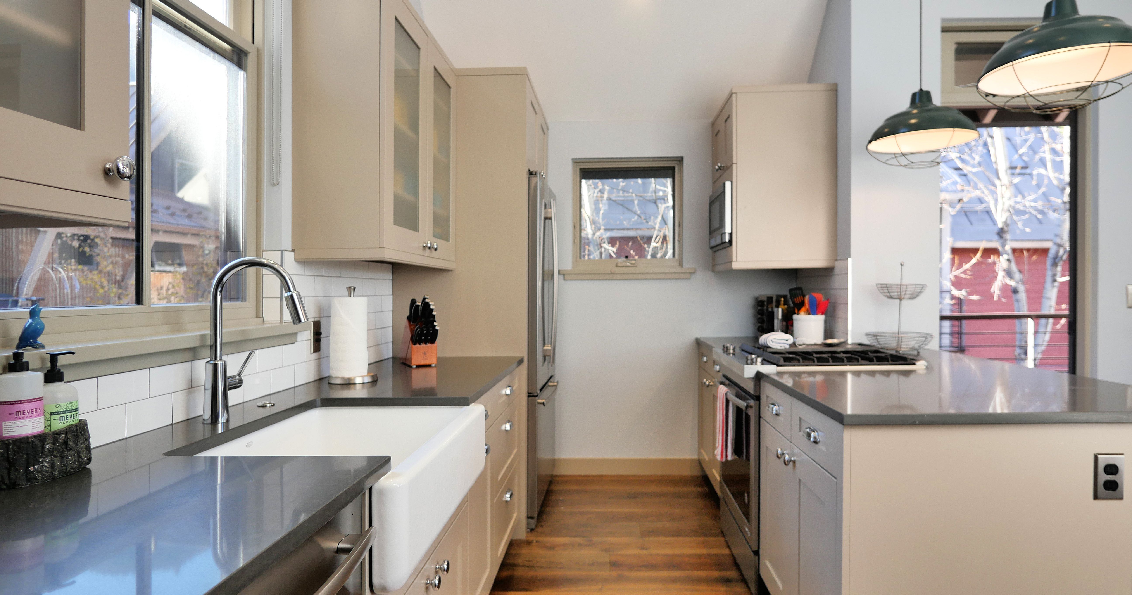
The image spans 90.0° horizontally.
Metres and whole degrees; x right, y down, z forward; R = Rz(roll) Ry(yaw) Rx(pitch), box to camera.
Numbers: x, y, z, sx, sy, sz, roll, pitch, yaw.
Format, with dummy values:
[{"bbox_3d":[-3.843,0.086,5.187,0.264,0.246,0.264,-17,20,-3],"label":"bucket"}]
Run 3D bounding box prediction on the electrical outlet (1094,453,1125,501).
[{"bbox_3d":[1.421,0.469,1.480,0.073,0.118,0.010,0,1,4],"label":"electrical outlet"}]

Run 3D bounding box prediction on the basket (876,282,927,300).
[{"bbox_3d":[1.767,-0.033,2.983,0.234,0.093,0.234,0,0,4],"label":"basket"}]

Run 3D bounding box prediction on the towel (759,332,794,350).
[{"bbox_3d":[1.191,0.245,3.252,0.154,0.093,0.224,0,0,4],"label":"towel"}]

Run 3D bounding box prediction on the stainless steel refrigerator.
[{"bbox_3d":[-0.428,0.283,3.379,0.720,1.820,0.910,0,1,4],"label":"stainless steel refrigerator"}]

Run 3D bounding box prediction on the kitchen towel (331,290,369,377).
[{"bbox_3d":[-0.797,0.147,2.087,0.142,0.285,0.142,0,1,4],"label":"kitchen towel"}]

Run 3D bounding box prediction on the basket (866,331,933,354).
[{"bbox_3d":[1.755,0.248,2.979,0.340,0.100,0.340,0,1,4],"label":"basket"}]

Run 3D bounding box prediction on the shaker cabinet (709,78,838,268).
[{"bbox_3d":[1.234,-0.662,3.440,0.563,1.008,0.618,0,0,4],"label":"shaker cabinet"}]

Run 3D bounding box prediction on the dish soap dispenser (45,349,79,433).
[{"bbox_3d":[-0.931,0.195,1.034,0.074,0.195,0.065,0,0,8],"label":"dish soap dispenser"}]

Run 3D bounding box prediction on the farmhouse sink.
[{"bbox_3d":[-0.542,0.453,1.458,0.534,0.230,0.730,0,0,4],"label":"farmhouse sink"}]

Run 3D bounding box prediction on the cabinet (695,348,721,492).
[{"bbox_3d":[1.207,0.764,3.496,0.615,0.883,0.800,0,1,4],"label":"cabinet"}]

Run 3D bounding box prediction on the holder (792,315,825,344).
[{"bbox_3d":[1.425,0.191,3.314,0.173,0.182,0.173,0,0,4],"label":"holder"}]

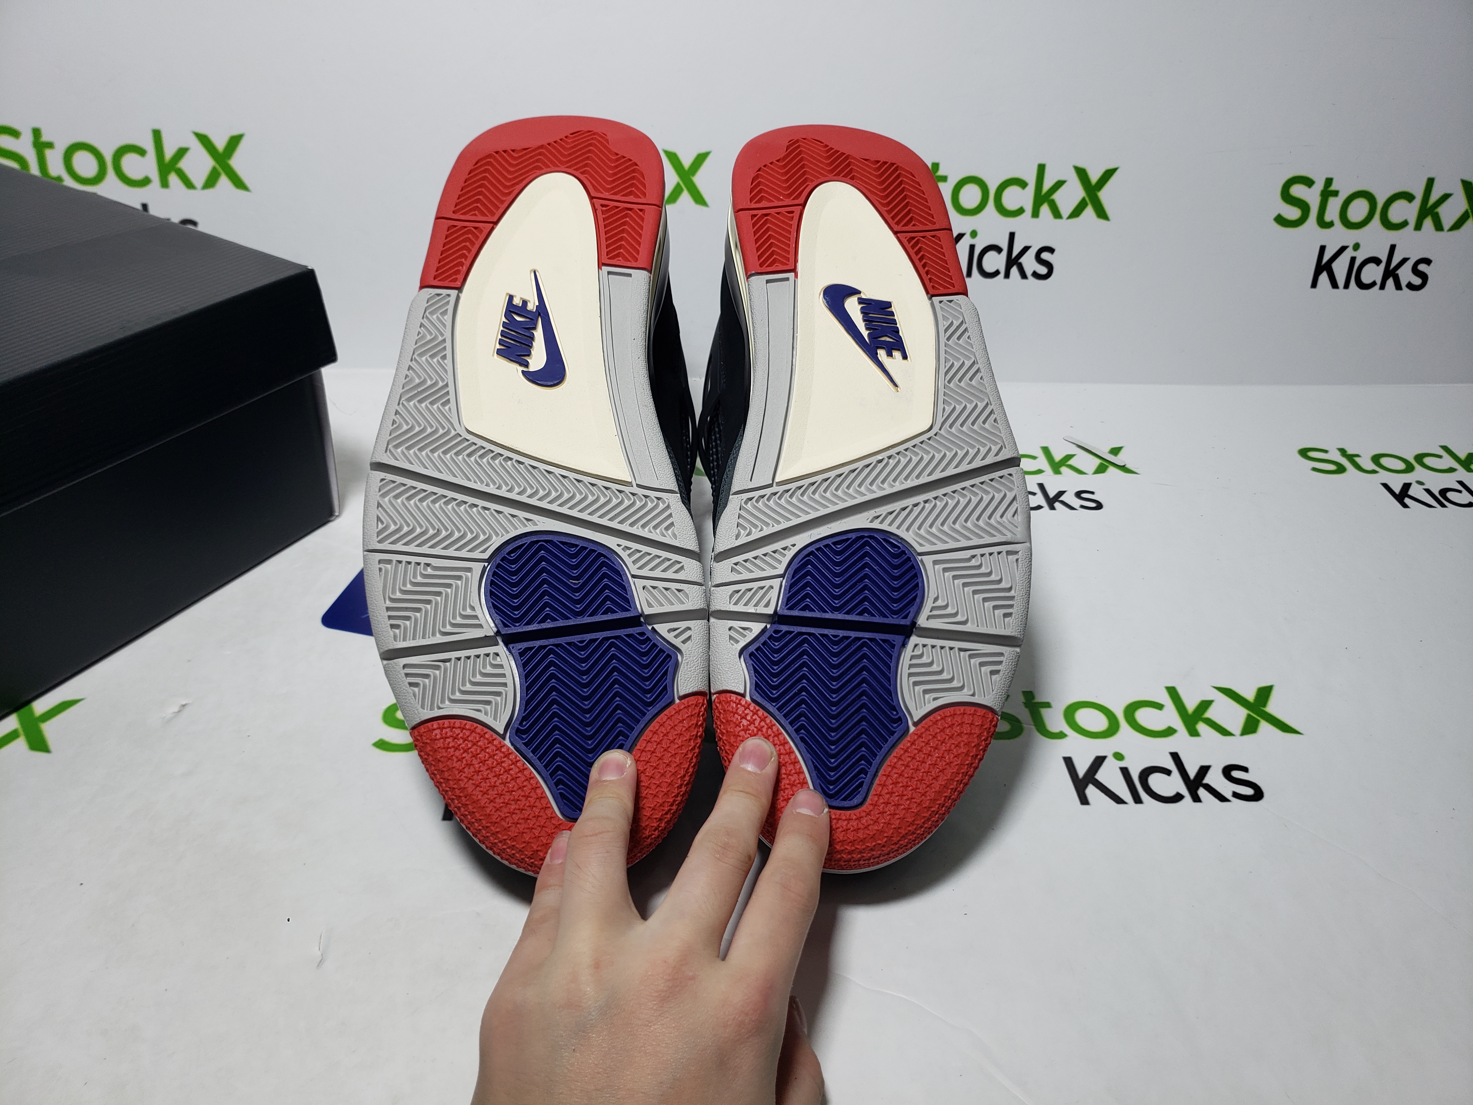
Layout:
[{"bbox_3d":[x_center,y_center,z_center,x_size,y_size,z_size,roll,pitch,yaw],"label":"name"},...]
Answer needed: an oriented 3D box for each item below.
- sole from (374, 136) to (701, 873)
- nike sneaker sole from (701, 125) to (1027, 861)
[{"bbox_3d":[-0.073,-0.010,0.463,0.117,0.145,0.306,-5,67,-2],"label":"sole"},{"bbox_3d":[0.050,-0.011,0.476,0.117,0.145,0.306,2,67,1],"label":"nike sneaker sole"}]

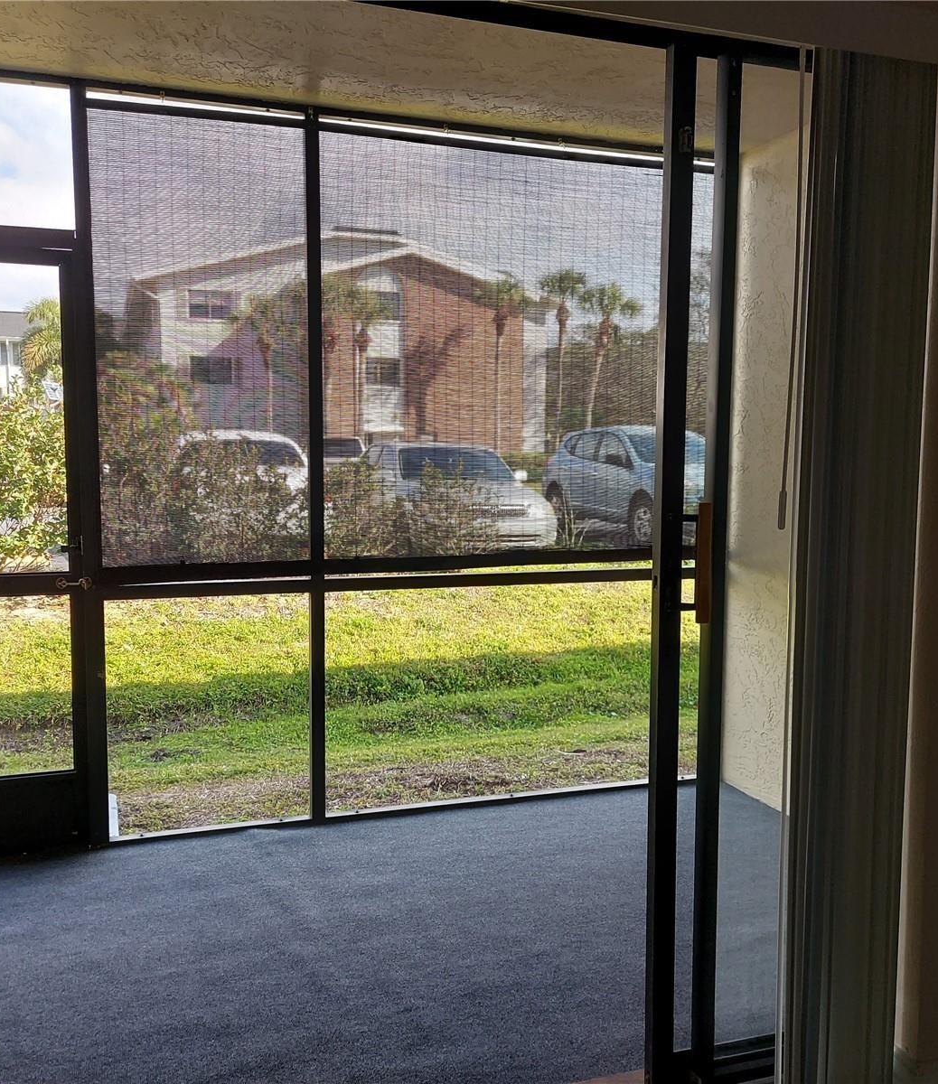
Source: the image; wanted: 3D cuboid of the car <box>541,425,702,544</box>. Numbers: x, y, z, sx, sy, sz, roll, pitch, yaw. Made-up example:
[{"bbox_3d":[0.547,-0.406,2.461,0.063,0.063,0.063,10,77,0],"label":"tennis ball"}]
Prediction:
[{"bbox_3d":[2.580,-0.840,14.900,1.810,1.660,4.650,-2,6,-19],"label":"car"}]

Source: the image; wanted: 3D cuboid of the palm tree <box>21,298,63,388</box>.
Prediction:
[{"bbox_3d":[-14.631,-5.590,38.309,3.400,6.649,3.400,0,5,0],"label":"palm tree"}]

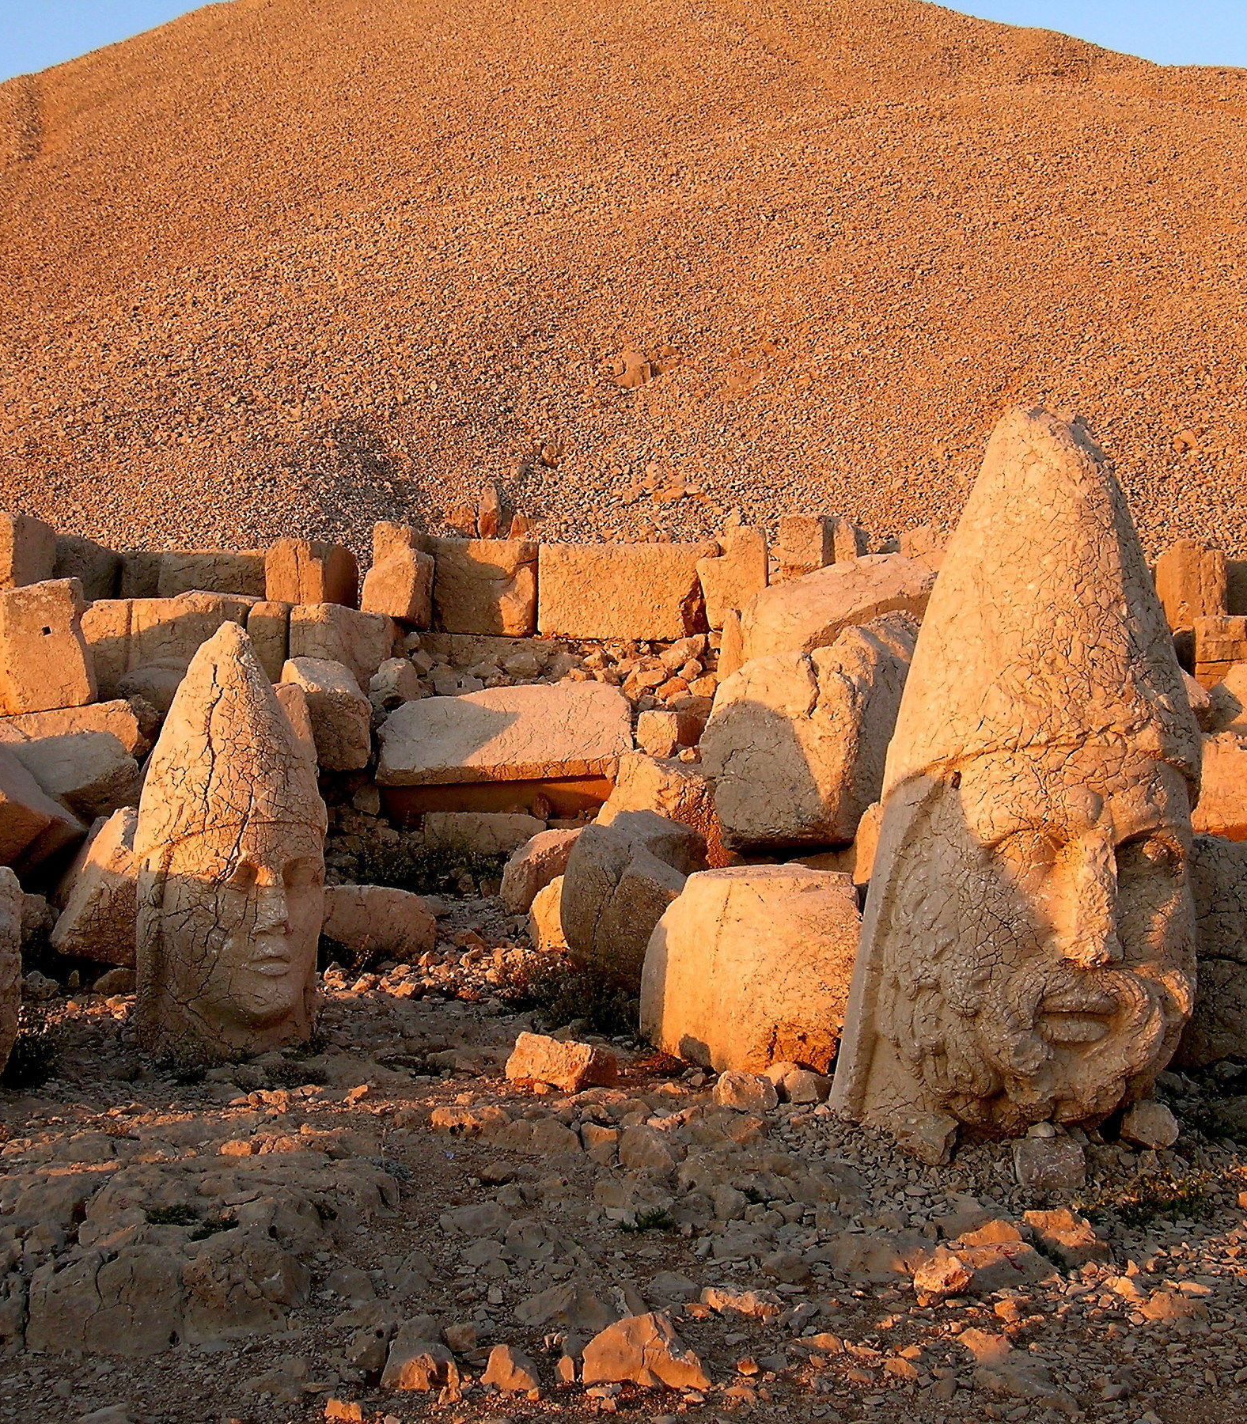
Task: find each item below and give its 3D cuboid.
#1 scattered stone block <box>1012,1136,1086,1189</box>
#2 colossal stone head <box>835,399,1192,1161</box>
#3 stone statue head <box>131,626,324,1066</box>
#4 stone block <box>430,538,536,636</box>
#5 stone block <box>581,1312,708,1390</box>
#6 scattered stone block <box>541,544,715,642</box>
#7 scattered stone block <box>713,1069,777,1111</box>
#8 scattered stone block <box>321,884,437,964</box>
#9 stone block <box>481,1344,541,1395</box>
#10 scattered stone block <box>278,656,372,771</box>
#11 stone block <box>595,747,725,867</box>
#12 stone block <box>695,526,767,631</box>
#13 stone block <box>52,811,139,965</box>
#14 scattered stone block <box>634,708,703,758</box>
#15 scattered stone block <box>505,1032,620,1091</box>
[{"bbox_3d":[1.528,1.617,6.900,0.260,0.165,0.200,0,-2,0],"label":"scattered stone block"},{"bbox_3d":[1.550,0.200,7.450,1.150,2.750,1.120,2,-1,-18],"label":"colossal stone head"},{"bbox_3d":[-1.985,0.667,9.750,0.800,2.200,0.840,1,-1,-38],"label":"stone statue head"},{"bbox_3d":[-1.229,-1.106,17.000,0.950,0.860,0.800,0,-2,0],"label":"stone block"},{"bbox_3d":[0.053,1.570,4.720,0.310,0.185,0.220,0,-1,0],"label":"stone block"},{"bbox_3d":[0.018,-0.939,15.100,1.380,0.770,0.550,0,-1,0],"label":"scattered stone block"},{"bbox_3d":[0.533,1.667,8.450,0.280,0.165,0.220,0,-2,0],"label":"scattered stone block"},{"bbox_3d":[-1.615,1.365,12.400,0.800,0.480,0.500,0,-2,0],"label":"scattered stone block"},{"bbox_3d":[-0.272,1.595,4.660,0.140,0.120,0.120,0,-1,0],"label":"stone block"},{"bbox_3d":[-2.003,0.015,12.800,0.580,0.700,0.580,0,-1,-15],"label":"scattered stone block"},{"bbox_3d":[0.262,0.652,12.600,0.780,0.750,0.700,0,-2,15],"label":"stone block"},{"bbox_3d":[0.835,-1.042,14.900,0.540,0.800,0.450,0,-1,0],"label":"stone block"},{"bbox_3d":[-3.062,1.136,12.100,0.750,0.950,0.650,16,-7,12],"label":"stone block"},{"bbox_3d":[0.324,0.139,13.300,0.340,0.310,0.380,0,-1,30],"label":"scattered stone block"},{"bbox_3d":[-0.266,1.507,8.300,0.450,0.250,0.300,0,-1,-15],"label":"scattered stone block"}]

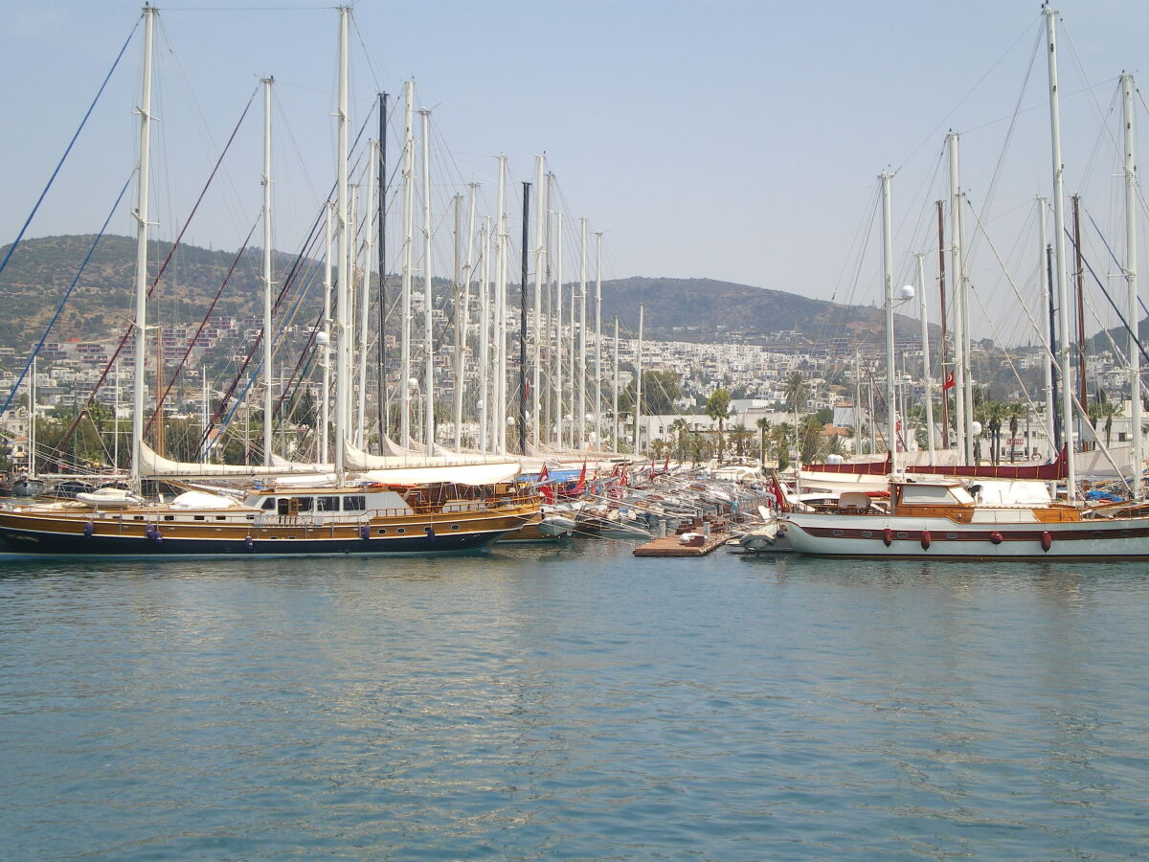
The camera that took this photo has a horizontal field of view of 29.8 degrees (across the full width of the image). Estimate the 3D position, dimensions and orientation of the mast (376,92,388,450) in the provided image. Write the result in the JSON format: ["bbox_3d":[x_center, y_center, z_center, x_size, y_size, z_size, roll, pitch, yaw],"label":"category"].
[{"bbox_3d":[-14.860,-10.821,166.000,0.470,30.440,0.470,1,0,0],"label":"mast"}]

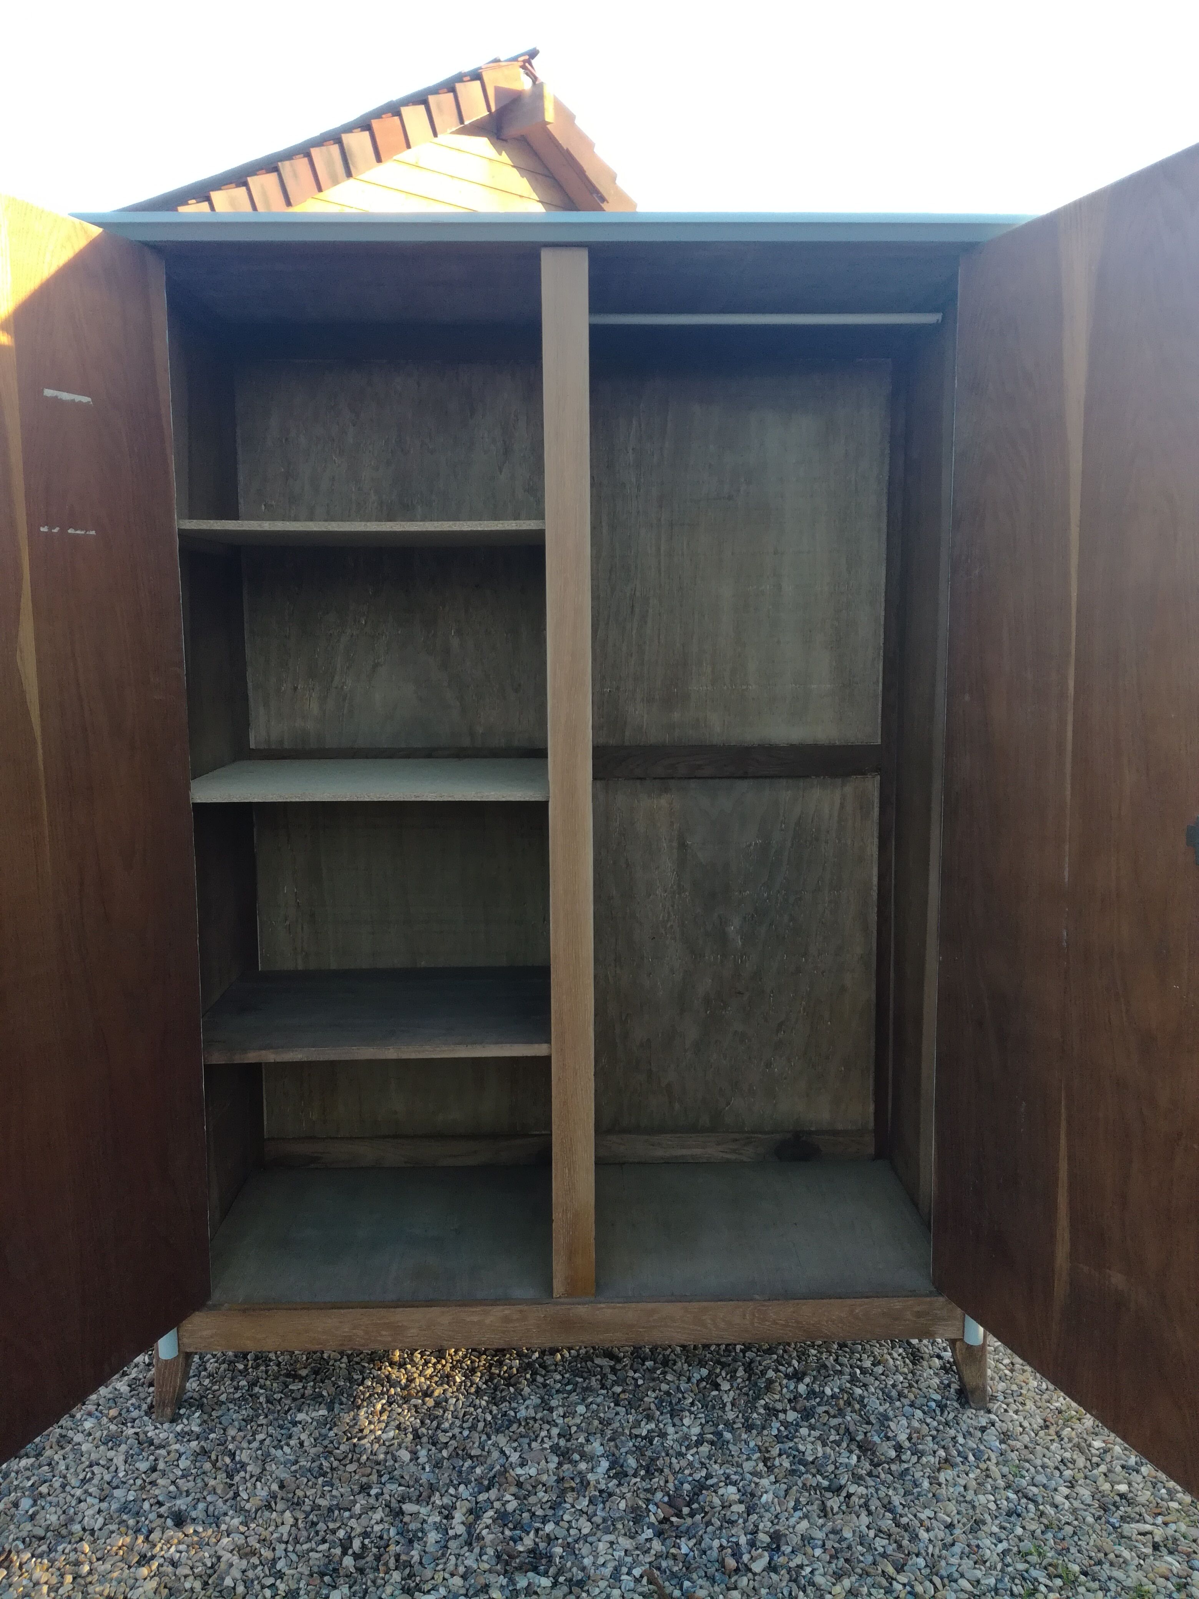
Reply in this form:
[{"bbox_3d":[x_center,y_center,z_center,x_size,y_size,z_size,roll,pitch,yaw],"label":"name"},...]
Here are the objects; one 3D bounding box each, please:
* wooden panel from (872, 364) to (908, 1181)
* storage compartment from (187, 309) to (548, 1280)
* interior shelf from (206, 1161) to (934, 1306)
[{"bbox_3d":[0.571,-0.051,2.463,0.033,1.587,0.022,0,7,-1],"label":"wooden panel"},{"bbox_3d":[-0.382,-0.033,2.180,0.631,1.631,0.530,0,7,-1],"label":"storage compartment"},{"bbox_3d":[-0.048,0.784,2.280,1.288,0.018,0.520,0,7,-1],"label":"interior shelf"}]

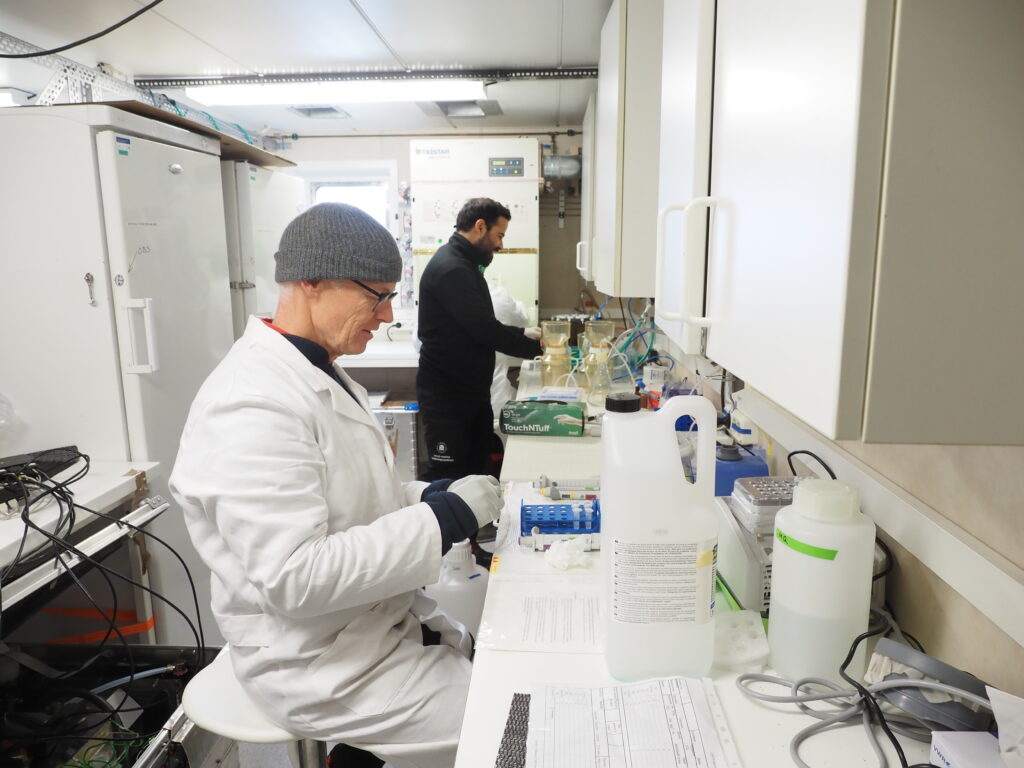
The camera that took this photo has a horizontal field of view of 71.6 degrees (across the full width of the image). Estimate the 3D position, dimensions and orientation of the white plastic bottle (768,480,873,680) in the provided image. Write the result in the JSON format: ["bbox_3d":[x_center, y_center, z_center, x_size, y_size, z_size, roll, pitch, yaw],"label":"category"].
[{"bbox_3d":[0.407,0.251,0.935,0.121,0.238,0.121,0,11,3],"label":"white plastic bottle"}]

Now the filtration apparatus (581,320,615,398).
[{"bbox_3d":[0.336,-0.098,2.704,0.115,0.275,0.115,0,11,3],"label":"filtration apparatus"}]

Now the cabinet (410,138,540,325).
[{"bbox_3d":[-0.170,-0.764,3.910,0.640,1.030,0.550,0,11,3],"label":"cabinet"}]

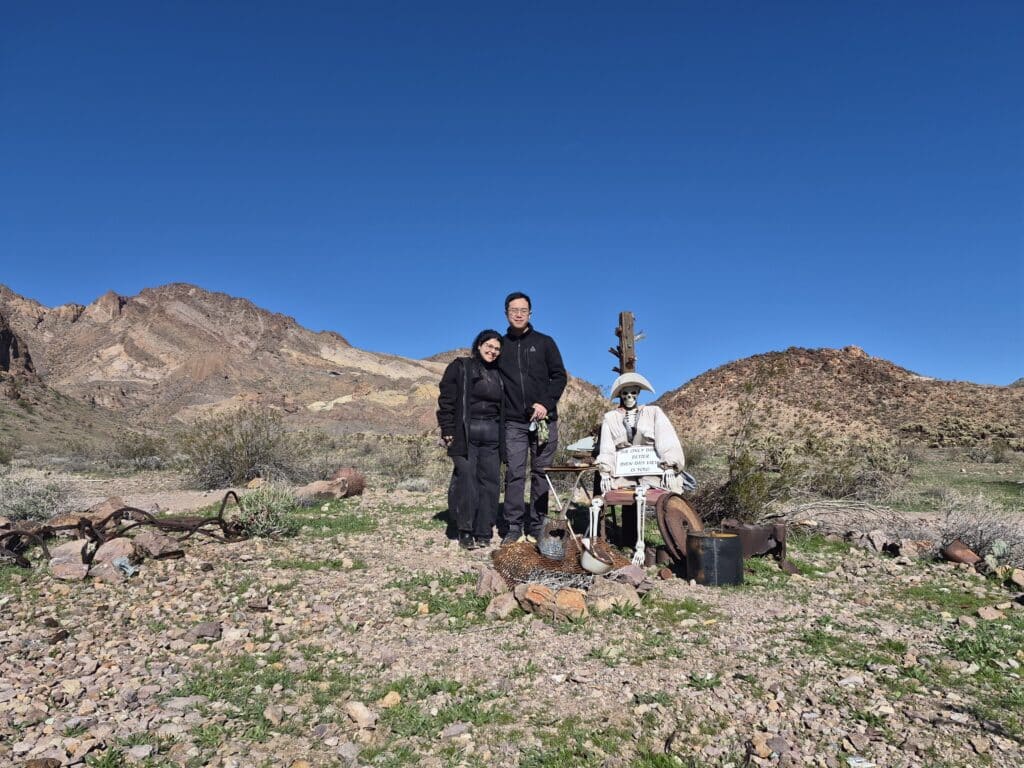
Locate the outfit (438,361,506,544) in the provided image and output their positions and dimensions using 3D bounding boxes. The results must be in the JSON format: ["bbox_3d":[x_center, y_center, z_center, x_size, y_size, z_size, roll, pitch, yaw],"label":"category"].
[{"bbox_3d":[-0.288,0.447,4.720,0.460,1.260,0.330,1,-4,-9],"label":"outfit"}]

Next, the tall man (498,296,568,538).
[{"bbox_3d":[0.136,0.244,4.750,0.520,1.780,0.350,-1,-4,7],"label":"tall man"}]

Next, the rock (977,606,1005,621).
[{"bbox_3d":[2.145,1.029,3.050,0.125,0.055,0.090,-4,-5,35],"label":"rock"}]

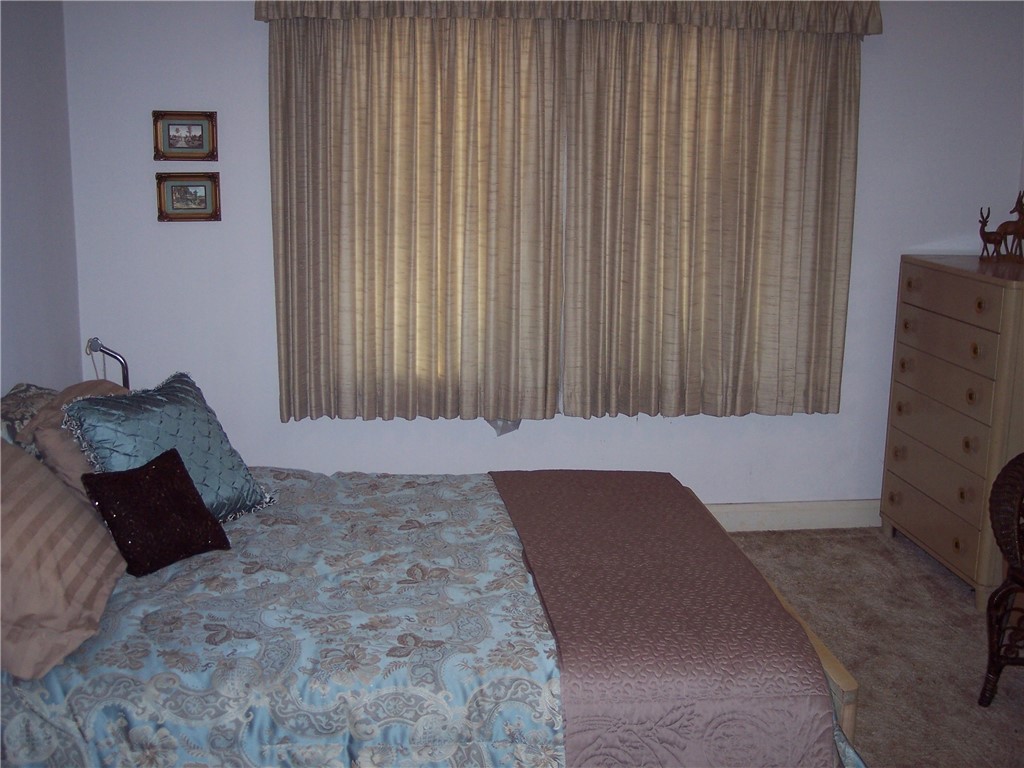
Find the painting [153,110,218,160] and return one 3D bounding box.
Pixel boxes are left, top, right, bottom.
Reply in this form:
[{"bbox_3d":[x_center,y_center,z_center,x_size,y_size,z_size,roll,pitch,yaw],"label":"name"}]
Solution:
[{"bbox_3d":[-1.256,-0.955,4.450,0.241,0.186,0.025,-1,11,-9],"label":"painting"}]

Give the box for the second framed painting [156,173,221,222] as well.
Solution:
[{"bbox_3d":[-1.256,-0.728,4.495,0.238,0.187,0.025,-1,11,-9],"label":"second framed painting"}]

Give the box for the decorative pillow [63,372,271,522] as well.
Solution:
[{"bbox_3d":[-0.941,0.202,3.193,0.150,0.470,0.470,-39,-9,27],"label":"decorative pillow"}]

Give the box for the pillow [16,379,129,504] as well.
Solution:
[{"bbox_3d":[-1.099,0.222,3.224,0.160,0.450,0.580,-33,8,7],"label":"pillow"}]

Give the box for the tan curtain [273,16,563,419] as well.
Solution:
[{"bbox_3d":[-0.358,-0.642,4.570,1.151,1.613,0.110,-1,11,-9],"label":"tan curtain"}]

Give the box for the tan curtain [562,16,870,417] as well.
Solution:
[{"bbox_3d":[0.813,-0.656,4.747,1.228,1.618,0.110,-1,11,-9],"label":"tan curtain"}]

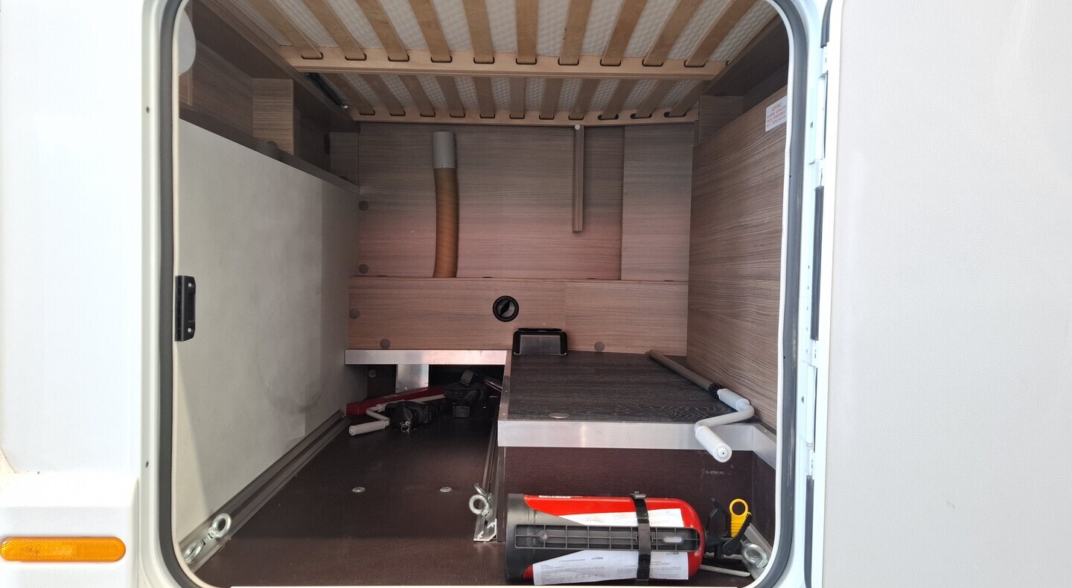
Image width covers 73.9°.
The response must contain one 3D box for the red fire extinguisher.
[{"bbox_3d":[0.102,0.344,0.998,0.293,0.117,0.122,1,3,0],"label":"red fire extinguisher"}]

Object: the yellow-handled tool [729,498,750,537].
[{"bbox_3d":[0.288,0.315,1.005,0.028,0.056,0.012,6,3,-1],"label":"yellow-handled tool"}]

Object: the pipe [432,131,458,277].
[{"bbox_3d":[-0.268,-0.266,2.102,0.074,0.433,0.070,1,3,0],"label":"pipe"}]

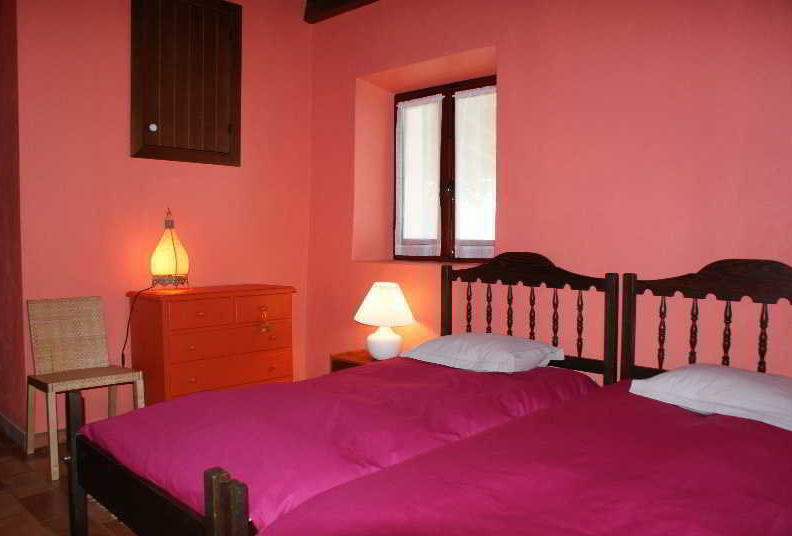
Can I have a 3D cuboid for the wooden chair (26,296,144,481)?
[{"bbox_3d":[-1.564,0.561,3.014,0.480,0.785,0.430,3,3,44],"label":"wooden chair"}]

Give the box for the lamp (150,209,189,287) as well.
[{"bbox_3d":[-1.281,-0.098,3.403,0.215,0.476,0.215,3,3,44],"label":"lamp"}]

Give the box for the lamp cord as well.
[{"bbox_3d":[-1.437,0.377,3.309,0.100,0.470,0.200,3,3,44],"label":"lamp cord"}]

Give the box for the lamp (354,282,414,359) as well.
[{"bbox_3d":[-0.069,0.305,3.471,0.335,0.443,0.335,1,2,0],"label":"lamp"}]

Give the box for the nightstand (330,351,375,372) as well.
[{"bbox_3d":[-0.078,0.738,3.519,0.460,0.430,0.420,3,3,44],"label":"nightstand"}]

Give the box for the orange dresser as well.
[{"bbox_3d":[-1.074,0.536,3.582,0.440,0.800,0.865,3,3,44],"label":"orange dresser"}]

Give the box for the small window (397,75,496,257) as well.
[{"bbox_3d":[0.350,-0.600,3.833,0.950,1.120,0.080,3,3,44],"label":"small window"}]

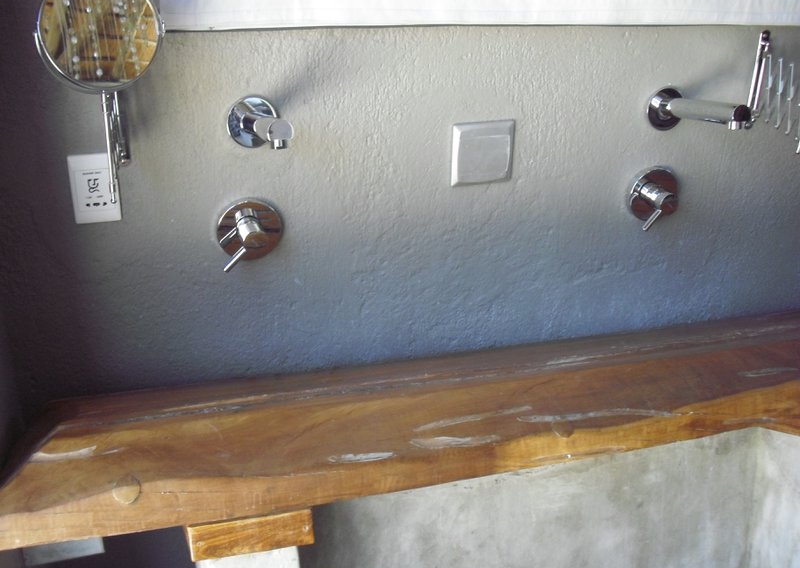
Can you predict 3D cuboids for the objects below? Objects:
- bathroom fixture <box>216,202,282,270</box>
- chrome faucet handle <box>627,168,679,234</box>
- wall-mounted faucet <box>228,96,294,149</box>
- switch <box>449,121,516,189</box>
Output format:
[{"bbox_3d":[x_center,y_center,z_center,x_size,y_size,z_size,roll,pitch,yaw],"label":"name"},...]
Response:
[{"bbox_3d":[-0.255,-0.085,1.524,0.111,0.113,0.062,-7,23,-16],"label":"bathroom fixture"},{"bbox_3d":[0.522,-0.169,1.756,0.111,0.113,0.062,-7,23,-16],"label":"chrome faucet handle"},{"bbox_3d":[-0.214,-0.239,1.377,0.084,0.087,0.232,-7,19,-16],"label":"wall-mounted faucet"},{"bbox_3d":[0.157,-0.241,1.629,0.118,0.117,0.011,-7,23,-16],"label":"switch"}]

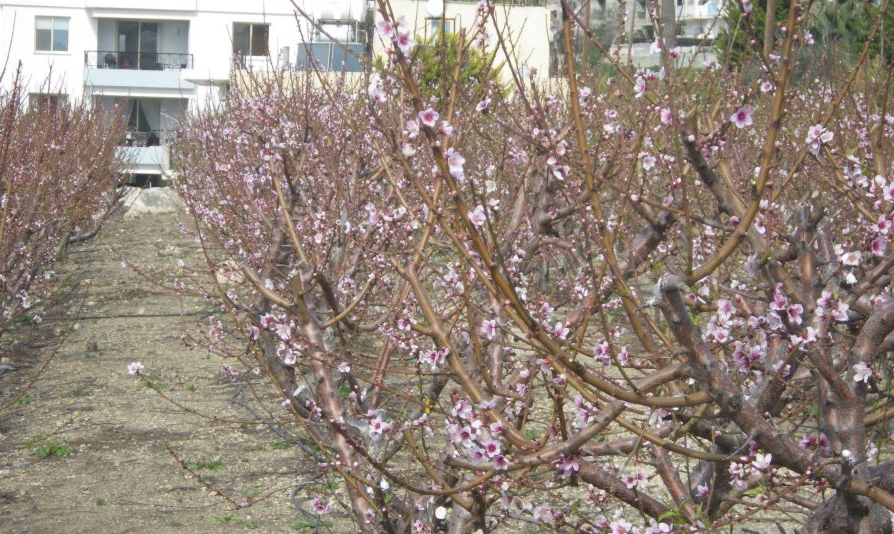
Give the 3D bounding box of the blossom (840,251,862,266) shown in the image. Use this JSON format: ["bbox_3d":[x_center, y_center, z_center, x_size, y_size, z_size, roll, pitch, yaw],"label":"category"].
[{"bbox_3d":[0.698,-0.015,5.000,0.037,0.034,0.020,2,-26,21],"label":"blossom"}]

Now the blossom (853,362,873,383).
[{"bbox_3d":[0.717,0.182,5.000,0.035,0.035,0.020,1,-6,0],"label":"blossom"}]

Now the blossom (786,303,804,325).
[{"bbox_3d":[0.602,0.080,5.000,0.035,0.037,0.020,0,9,-28],"label":"blossom"}]

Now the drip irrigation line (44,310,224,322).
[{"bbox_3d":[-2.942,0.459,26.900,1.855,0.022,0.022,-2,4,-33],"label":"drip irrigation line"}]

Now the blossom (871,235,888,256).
[{"bbox_3d":[0.747,-0.037,5.000,0.034,0.037,0.020,0,3,-37],"label":"blossom"}]

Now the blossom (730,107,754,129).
[{"bbox_3d":[0.490,-0.247,4.800,0.038,0.036,0.020,0,6,6],"label":"blossom"}]

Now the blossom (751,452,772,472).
[{"bbox_3d":[0.555,0.343,5.100,0.037,0.034,0.023,0,-41,8],"label":"blossom"}]

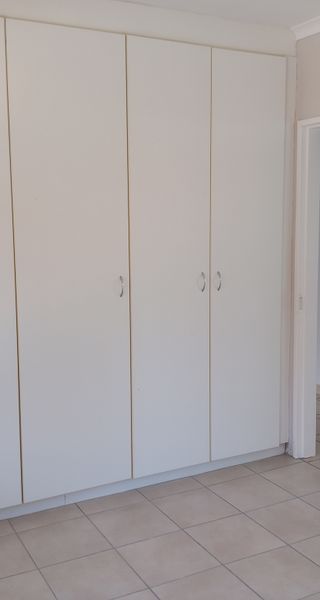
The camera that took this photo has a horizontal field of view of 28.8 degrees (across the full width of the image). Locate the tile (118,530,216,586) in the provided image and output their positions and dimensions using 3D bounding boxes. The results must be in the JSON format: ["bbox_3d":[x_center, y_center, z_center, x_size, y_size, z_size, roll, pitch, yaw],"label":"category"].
[{"bbox_3d":[0.035,1.149,2.785,0.350,0.010,0.350,-4,8,-28],"label":"tile"}]

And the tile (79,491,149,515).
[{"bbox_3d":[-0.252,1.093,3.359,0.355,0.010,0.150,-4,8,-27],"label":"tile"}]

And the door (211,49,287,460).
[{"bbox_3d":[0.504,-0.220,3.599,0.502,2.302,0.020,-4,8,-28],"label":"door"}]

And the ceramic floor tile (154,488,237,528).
[{"bbox_3d":[0.188,1.097,3.297,0.355,0.010,0.355,-4,8,-27],"label":"ceramic floor tile"}]

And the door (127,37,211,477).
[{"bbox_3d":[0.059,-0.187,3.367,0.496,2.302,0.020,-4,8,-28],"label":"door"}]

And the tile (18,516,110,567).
[{"bbox_3d":[-0.452,1.145,2.966,0.355,0.010,0.355,-4,8,-27],"label":"tile"}]

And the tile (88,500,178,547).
[{"bbox_3d":[-0.132,1.121,3.132,0.355,0.010,0.355,-4,8,-27],"label":"tile"}]

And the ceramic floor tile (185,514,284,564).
[{"bbox_3d":[0.351,1.125,2.950,0.350,0.010,0.350,-4,8,-28],"label":"ceramic floor tile"}]

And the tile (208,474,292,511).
[{"bbox_3d":[0.508,1.073,3.463,0.355,0.010,0.355,-4,8,-27],"label":"tile"}]

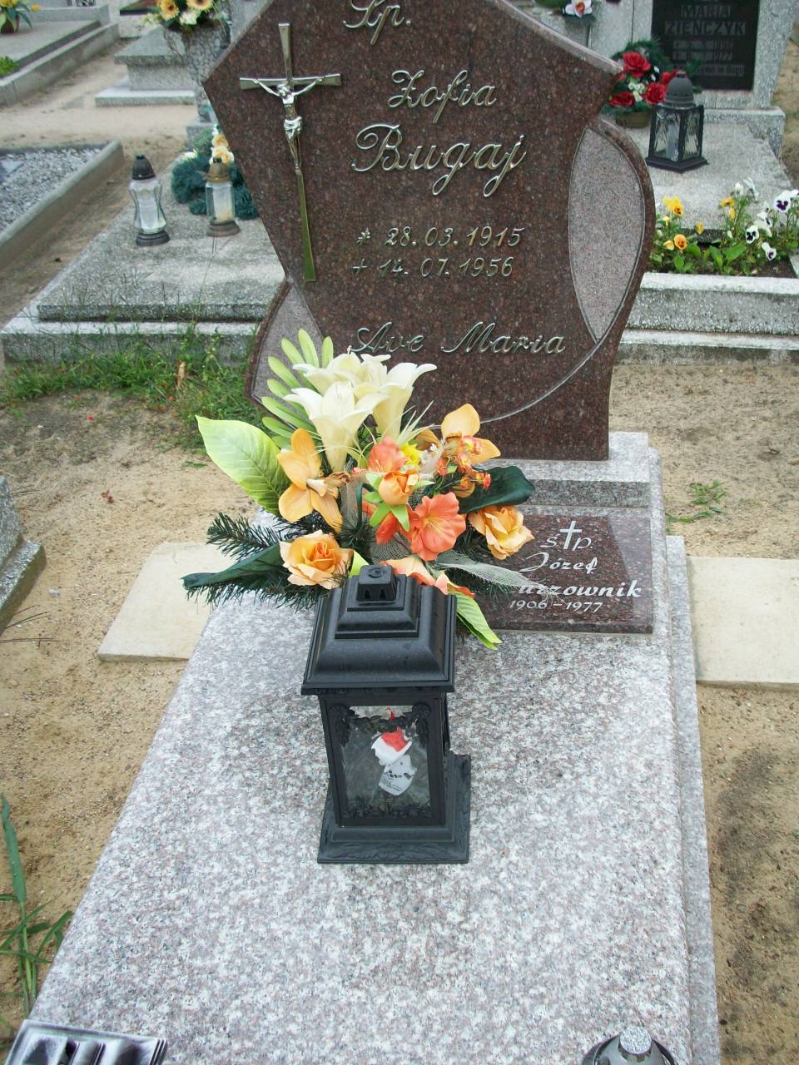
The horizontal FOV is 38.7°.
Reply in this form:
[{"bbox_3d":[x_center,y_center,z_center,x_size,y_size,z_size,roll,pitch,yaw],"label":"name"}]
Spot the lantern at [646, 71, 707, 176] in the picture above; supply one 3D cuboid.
[{"bbox_3d":[0.924,-1.360,3.743,0.142,0.296,0.142,-24,40,-27],"label":"lantern"}]

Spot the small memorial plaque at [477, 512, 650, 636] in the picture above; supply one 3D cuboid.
[{"bbox_3d":[0.256,0.059,1.830,0.293,0.020,0.248,2,42,10],"label":"small memorial plaque"}]

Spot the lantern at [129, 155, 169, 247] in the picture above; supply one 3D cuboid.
[{"bbox_3d":[-0.796,-1.047,3.564,0.122,0.272,0.122,3,35,9],"label":"lantern"}]

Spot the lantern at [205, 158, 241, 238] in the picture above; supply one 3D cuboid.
[{"bbox_3d":[-0.573,-1.067,3.598,0.110,0.234,0.110,3,35,9],"label":"lantern"}]

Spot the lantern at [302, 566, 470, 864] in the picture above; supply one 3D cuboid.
[{"bbox_3d":[-0.014,0.207,1.442,0.192,0.407,0.192,-1,35,5],"label":"lantern"}]

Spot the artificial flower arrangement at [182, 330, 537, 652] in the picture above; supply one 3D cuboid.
[{"bbox_3d":[-0.065,-0.053,1.788,0.570,0.450,0.350,3,35,9],"label":"artificial flower arrangement"}]

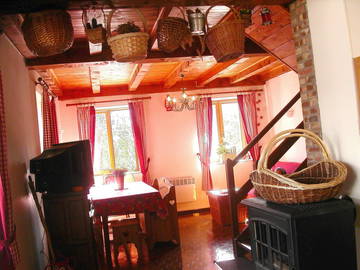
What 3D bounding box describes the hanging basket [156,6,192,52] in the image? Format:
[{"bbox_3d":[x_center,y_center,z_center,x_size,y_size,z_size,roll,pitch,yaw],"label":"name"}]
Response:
[{"bbox_3d":[-0.047,-0.818,3.046,0.245,0.340,0.240,-5,-2,-11],"label":"hanging basket"}]

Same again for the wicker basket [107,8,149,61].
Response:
[{"bbox_3d":[-0.427,-0.839,3.239,0.334,0.454,0.290,-6,-2,-12],"label":"wicker basket"}]

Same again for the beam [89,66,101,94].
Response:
[{"bbox_3d":[-1.290,-0.885,6.066,0.123,0.126,2.457,-6,-2,-12],"label":"beam"}]

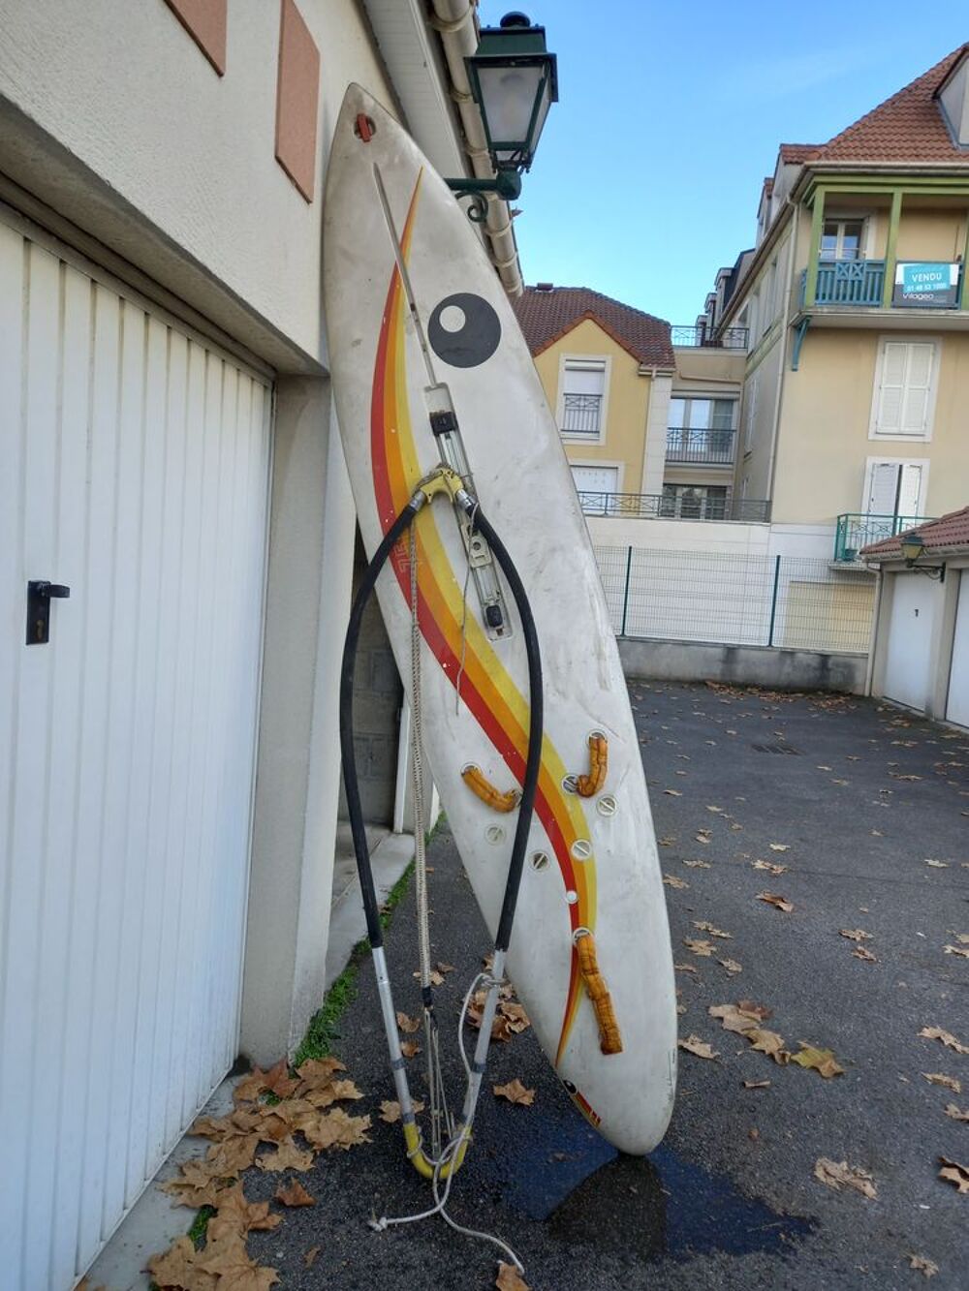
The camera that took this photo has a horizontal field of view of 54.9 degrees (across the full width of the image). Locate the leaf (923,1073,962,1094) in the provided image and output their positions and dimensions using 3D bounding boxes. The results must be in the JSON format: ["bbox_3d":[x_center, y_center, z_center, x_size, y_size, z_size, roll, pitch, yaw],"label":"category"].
[{"bbox_3d":[1.453,1.384,2.957,0.113,0.028,0.102,4,4,5],"label":"leaf"}]

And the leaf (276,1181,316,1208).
[{"bbox_3d":[-0.448,1.297,2.214,0.092,0.030,0.080,4,4,5],"label":"leaf"}]

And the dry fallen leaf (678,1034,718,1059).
[{"bbox_3d":[0.710,1.338,3.095,0.150,0.040,0.130,4,4,6],"label":"dry fallen leaf"}]

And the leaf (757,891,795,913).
[{"bbox_3d":[1.445,1.266,4.628,0.144,0.045,0.207,1,4,-34],"label":"leaf"}]

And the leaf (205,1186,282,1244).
[{"bbox_3d":[-0.545,1.283,2.127,0.164,0.035,0.174,4,4,5],"label":"leaf"}]

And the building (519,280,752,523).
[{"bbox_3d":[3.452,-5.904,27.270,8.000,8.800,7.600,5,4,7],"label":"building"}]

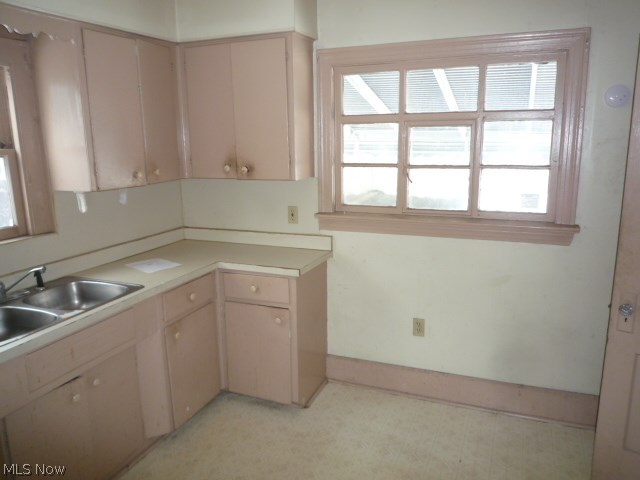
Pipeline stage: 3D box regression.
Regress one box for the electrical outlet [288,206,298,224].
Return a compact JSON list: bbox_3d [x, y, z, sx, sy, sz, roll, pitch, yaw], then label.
[{"bbox_3d":[-0.174,-0.163,3.045,0.071,0.114,0.014,4,12,20],"label":"electrical outlet"}]

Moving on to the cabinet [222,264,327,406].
[{"bbox_3d":[-0.268,0.535,2.948,0.525,0.790,0.520,4,12,22],"label":"cabinet"}]

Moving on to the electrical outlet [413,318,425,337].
[{"bbox_3d":[0.617,0.545,2.878,0.072,0.114,0.014,4,12,20],"label":"electrical outlet"}]

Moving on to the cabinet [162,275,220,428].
[{"bbox_3d":[-0.971,0.589,2.727,0.580,0.790,0.440,4,12,22],"label":"cabinet"}]

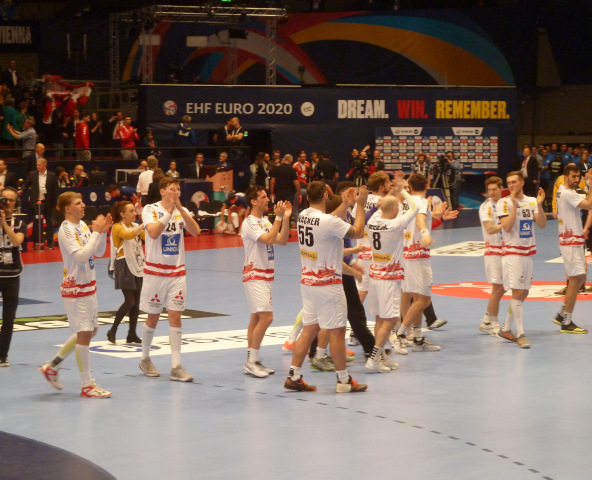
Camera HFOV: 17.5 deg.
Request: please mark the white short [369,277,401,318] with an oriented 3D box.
[{"bbox_3d":[0.901,0.567,19.401,0.300,0.458,0.360,-3,5,-43],"label":"white short"}]

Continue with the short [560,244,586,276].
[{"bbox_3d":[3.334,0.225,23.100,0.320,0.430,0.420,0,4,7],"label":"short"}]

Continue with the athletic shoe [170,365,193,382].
[{"bbox_3d":[-1.108,1.302,18.681,0.115,0.130,0.310,-3,5,-40],"label":"athletic shoe"}]

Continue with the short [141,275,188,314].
[{"bbox_3d":[-1.297,0.513,18.820,0.450,0.430,0.320,-1,4,-16],"label":"short"}]

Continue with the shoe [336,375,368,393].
[{"bbox_3d":[0.525,1.351,17.896,0.305,0.125,0.115,0,3,-2],"label":"shoe"}]

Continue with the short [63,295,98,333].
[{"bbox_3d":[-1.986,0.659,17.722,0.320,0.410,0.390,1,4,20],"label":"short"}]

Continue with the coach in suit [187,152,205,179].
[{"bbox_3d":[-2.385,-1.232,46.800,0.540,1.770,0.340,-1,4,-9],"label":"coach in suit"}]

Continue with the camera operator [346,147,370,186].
[{"bbox_3d":[1.674,-1.545,51.500,0.620,1.820,0.480,0,4,3],"label":"camera operator"}]

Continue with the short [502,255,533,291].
[{"bbox_3d":[2.493,0.348,21.587,0.290,0.430,0.380,3,5,42],"label":"short"}]

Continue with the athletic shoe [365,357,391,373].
[{"bbox_3d":[0.823,1.254,19.333,0.300,0.125,0.112,6,0,-28],"label":"athletic shoe"}]

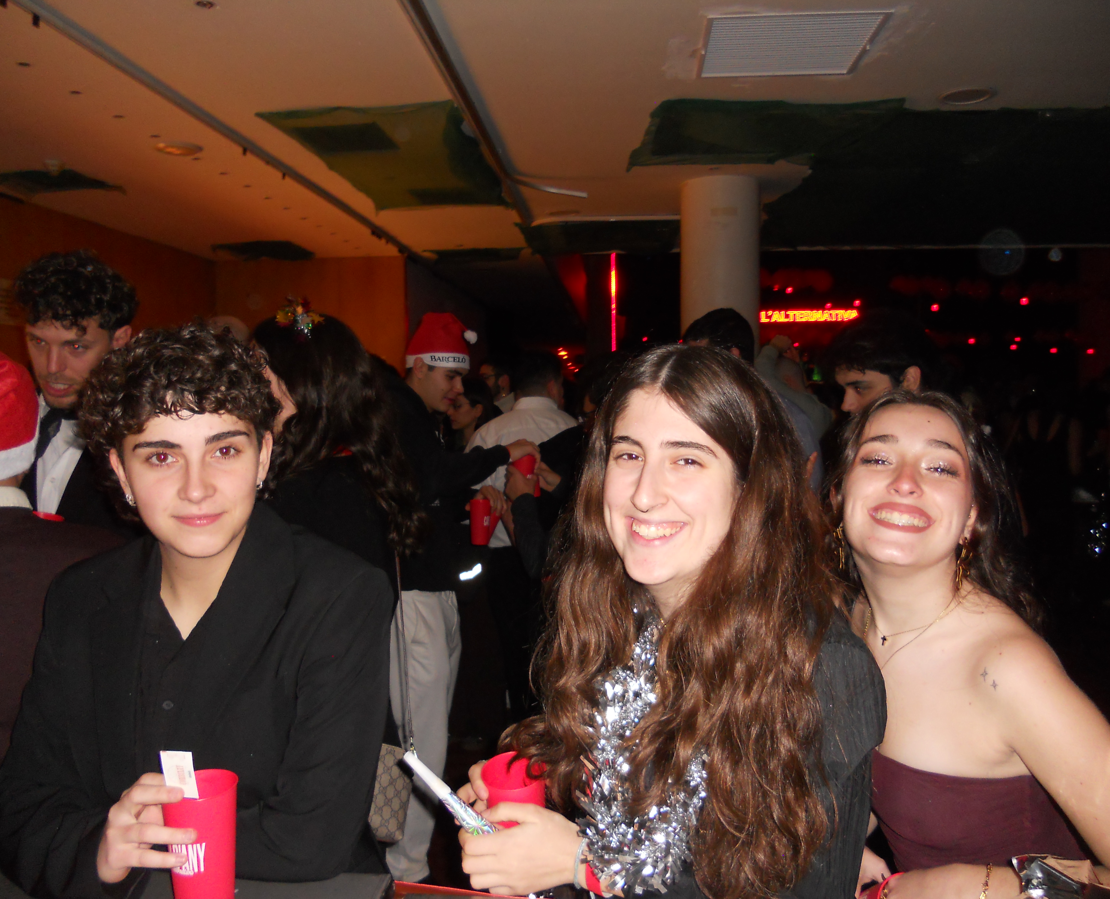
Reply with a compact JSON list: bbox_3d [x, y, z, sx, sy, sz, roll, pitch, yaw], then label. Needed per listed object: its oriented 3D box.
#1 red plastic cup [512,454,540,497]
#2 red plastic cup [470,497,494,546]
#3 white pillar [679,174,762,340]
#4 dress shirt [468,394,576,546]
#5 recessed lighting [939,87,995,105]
[{"bbox_3d":[-0.085,0.071,2.880,0.065,0.143,0.065,-8,2,0],"label":"red plastic cup"},{"bbox_3d":[-0.234,0.228,2.950,0.065,0.147,0.065,0,2,0],"label":"red plastic cup"},{"bbox_3d":[0.935,-0.118,5.360,0.451,2.760,0.451,0,2,0],"label":"white pillar"},{"bbox_3d":[-0.100,0.089,3.620,0.500,0.600,0.300,0,2,12],"label":"dress shirt"},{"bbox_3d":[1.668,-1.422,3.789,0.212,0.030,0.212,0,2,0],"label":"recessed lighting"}]

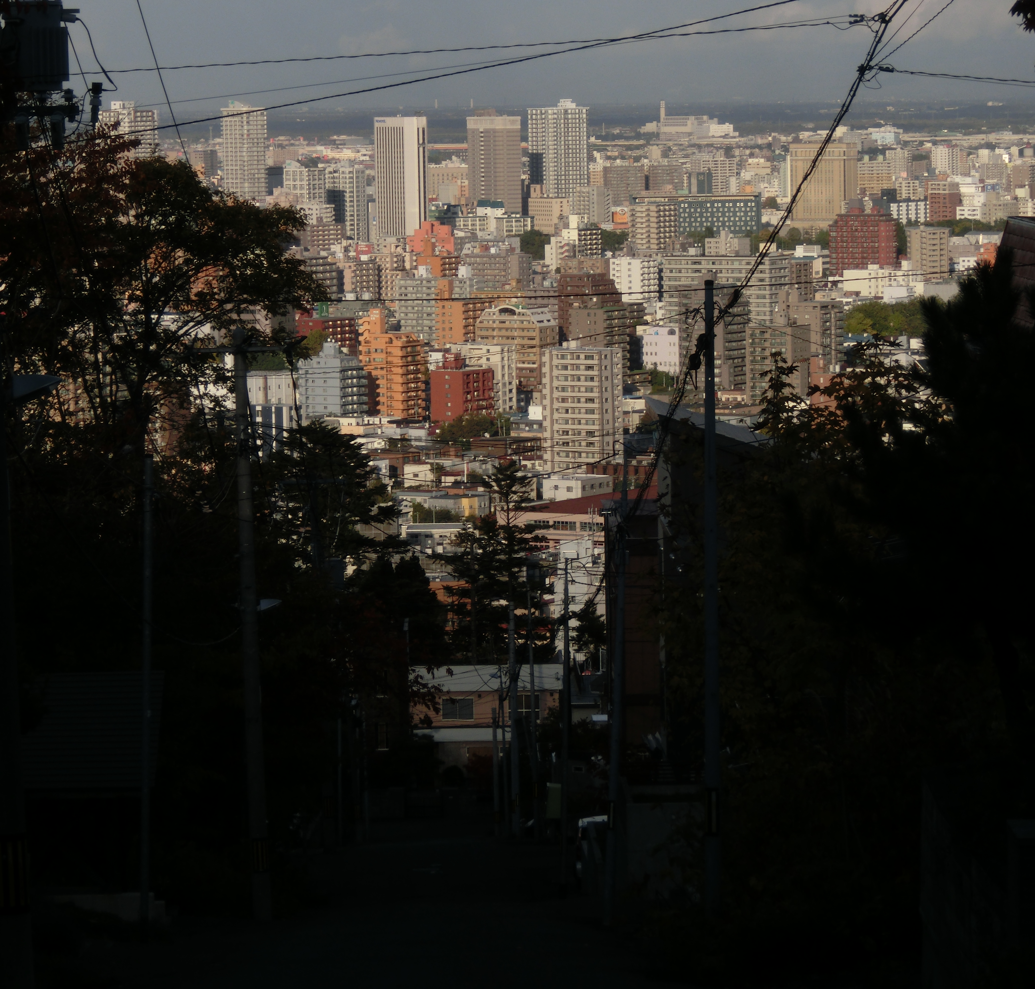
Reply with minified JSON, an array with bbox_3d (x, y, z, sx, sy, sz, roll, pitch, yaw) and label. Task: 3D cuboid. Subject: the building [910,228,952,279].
[{"bbox_3d":[213.590,-124.325,2425.652,21.000,28.845,14.000,0,5,8],"label":"building"}]

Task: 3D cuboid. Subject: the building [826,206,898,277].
[{"bbox_3d":[182.374,-131.991,2484.807,34.000,38.658,12.600,2,6,27],"label":"building"}]

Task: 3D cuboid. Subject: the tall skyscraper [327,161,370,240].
[{"bbox_3d":[-106.428,-178.696,2949.691,21.087,60.361,15.746,2,6,30],"label":"tall skyscraper"}]

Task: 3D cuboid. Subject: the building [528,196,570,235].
[{"bbox_3d":[23.470,-195.371,3288.160,28.500,27.873,19.000,0,5,8],"label":"building"}]

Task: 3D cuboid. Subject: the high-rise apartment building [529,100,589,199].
[{"bbox_3d":[30.148,-236.530,3387.212,31.136,97.822,35.165,2,6,30],"label":"high-rise apartment building"}]

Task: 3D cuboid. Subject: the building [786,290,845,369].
[{"bbox_3d":[106.091,-56.683,1678.026,13.600,30.397,20.000,2,6,27],"label":"building"}]

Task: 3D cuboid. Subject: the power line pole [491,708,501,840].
[{"bbox_3d":[-1.072,13.945,235.000,0.260,6.523,0.260,-1,5,0],"label":"power line pole"}]

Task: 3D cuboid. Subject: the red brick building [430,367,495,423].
[{"bbox_3d":[-16.627,-29.031,1436.402,11.300,19.573,18.000,2,6,31],"label":"red brick building"}]

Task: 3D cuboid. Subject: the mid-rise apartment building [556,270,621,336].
[{"bbox_3d":[27.561,-61.499,1694.615,13.164,39.202,26.932,2,6,30],"label":"mid-rise apartment building"}]

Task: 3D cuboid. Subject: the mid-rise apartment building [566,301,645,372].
[{"bbox_3d":[30.779,-52.577,1631.862,14.049,25.974,28.251,2,6,28],"label":"mid-rise apartment building"}]

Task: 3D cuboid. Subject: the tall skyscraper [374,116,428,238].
[{"bbox_3d":[-73.327,-197.093,2987.040,29.220,86.812,16.708,1,6,22],"label":"tall skyscraper"}]

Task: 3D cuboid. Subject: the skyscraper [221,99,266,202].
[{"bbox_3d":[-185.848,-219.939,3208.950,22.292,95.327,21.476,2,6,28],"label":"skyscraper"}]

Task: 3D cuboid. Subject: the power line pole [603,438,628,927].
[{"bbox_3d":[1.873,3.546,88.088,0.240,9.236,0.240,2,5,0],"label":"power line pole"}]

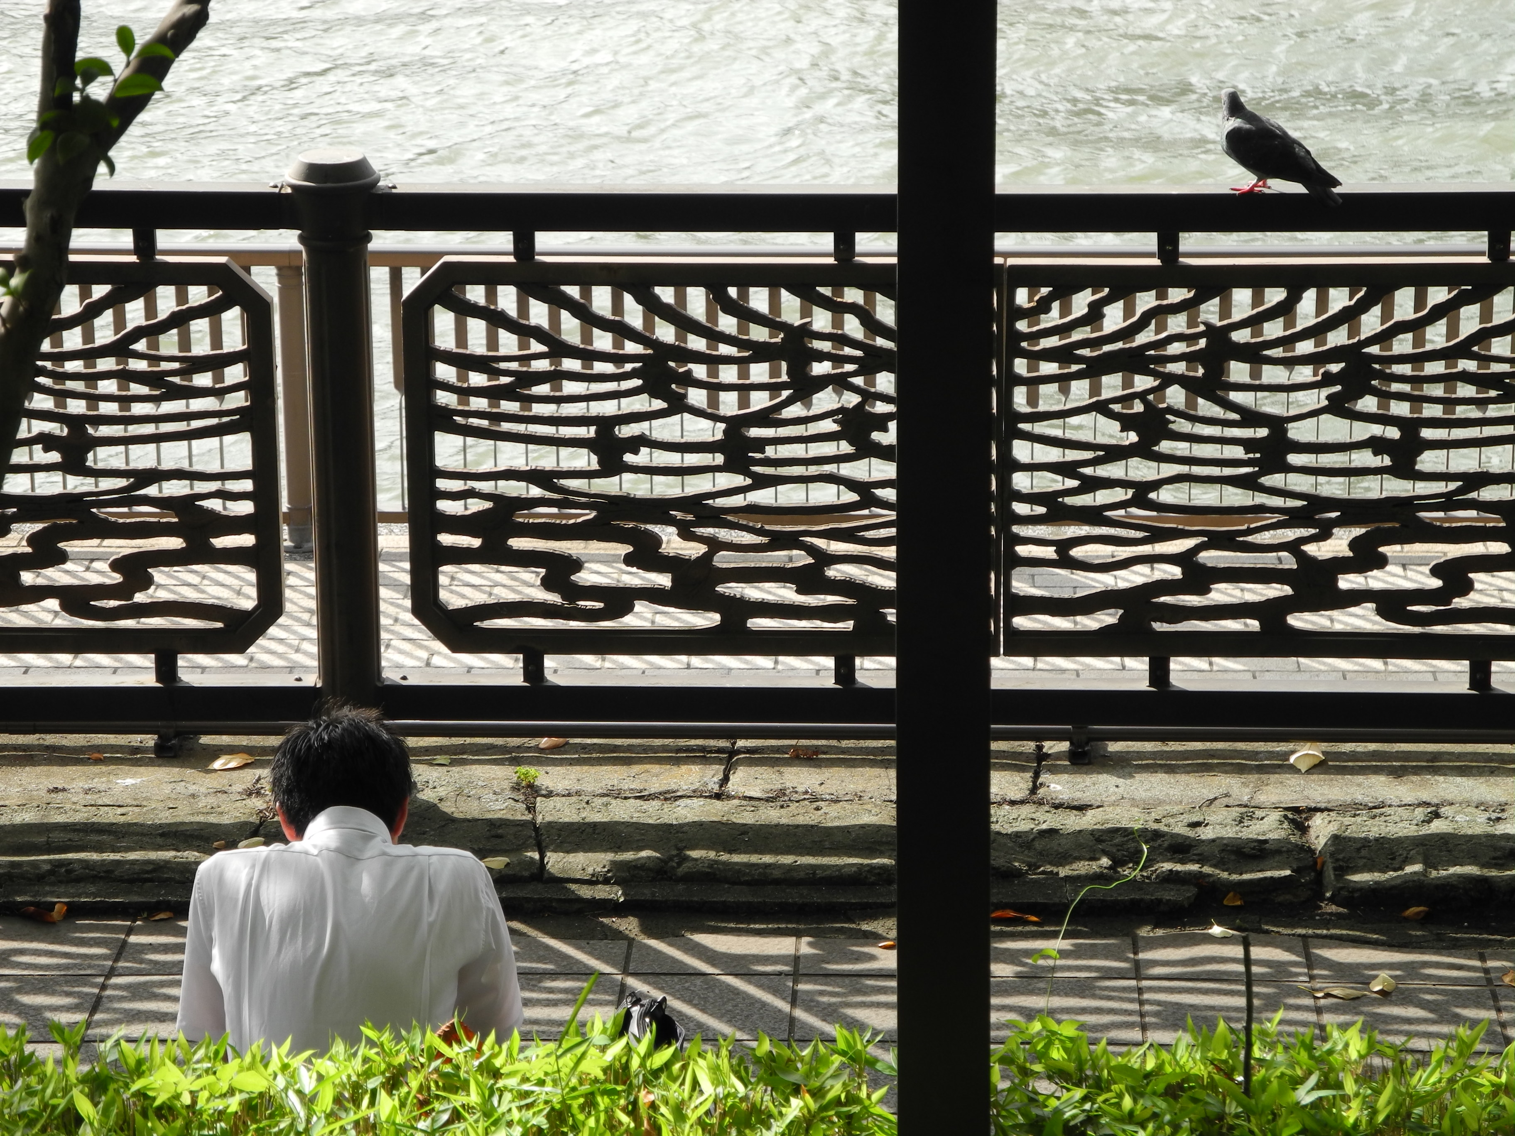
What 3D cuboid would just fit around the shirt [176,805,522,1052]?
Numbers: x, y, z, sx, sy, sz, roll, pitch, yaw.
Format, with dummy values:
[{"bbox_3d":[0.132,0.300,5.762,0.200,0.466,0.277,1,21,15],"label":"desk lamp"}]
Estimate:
[{"bbox_3d":[-0.578,0.596,7.453,0.490,0.570,0.360,0,18,0],"label":"shirt"}]

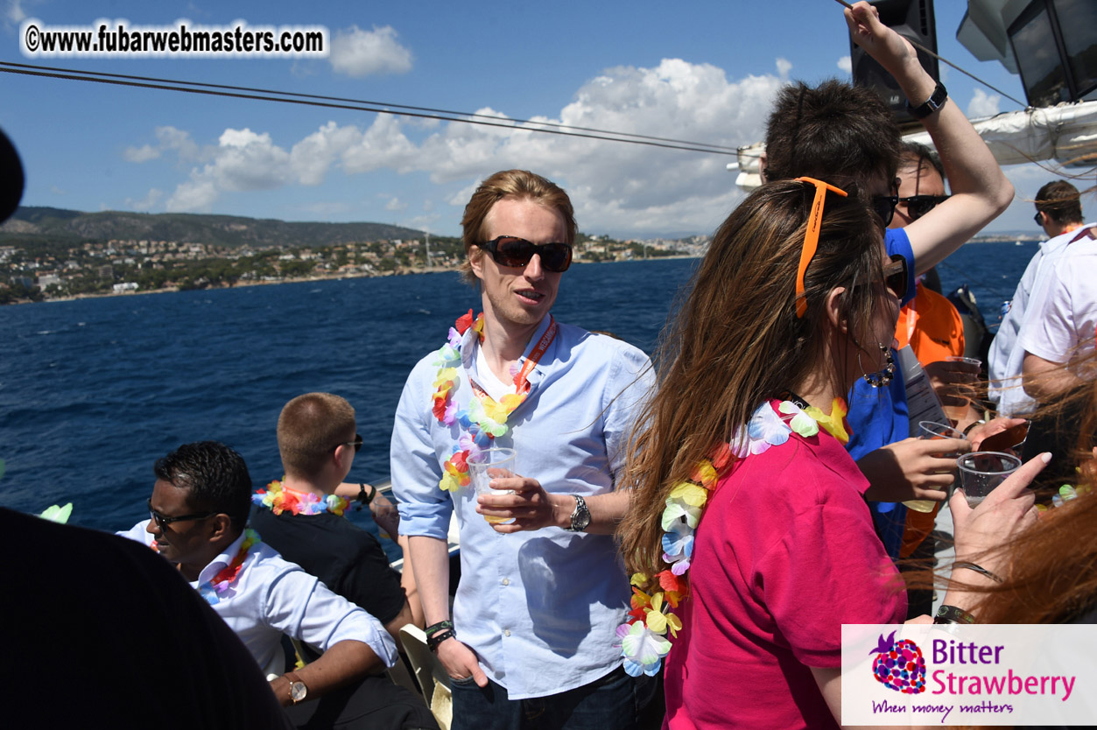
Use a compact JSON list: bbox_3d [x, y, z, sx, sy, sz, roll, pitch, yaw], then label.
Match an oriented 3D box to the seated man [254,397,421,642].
[{"bbox_3d":[-0.406,0.688,2.295,0.540,1.280,0.740,4,9,43],"label":"seated man"}]

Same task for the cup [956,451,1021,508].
[{"bbox_3d":[0.584,0.179,1.131,0.077,0.105,0.077,-5,12,1],"label":"cup"}]

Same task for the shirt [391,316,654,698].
[{"bbox_3d":[-0.029,0.239,1.540,0.470,0.650,0.300,-1,7,17],"label":"shirt"}]

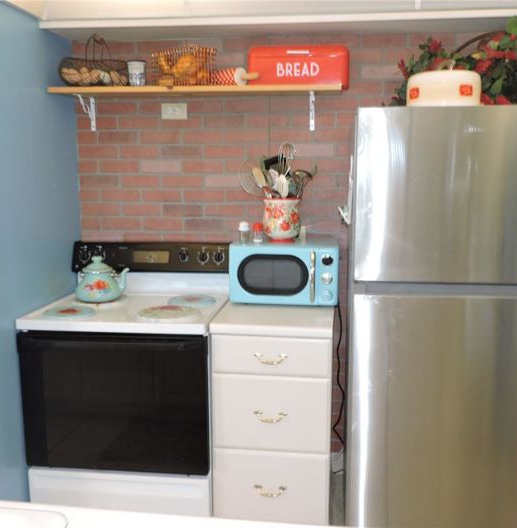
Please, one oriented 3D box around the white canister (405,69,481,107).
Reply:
[{"bbox_3d":[0.675,-0.625,2.224,0.270,0.152,0.270,1,9,7],"label":"white canister"}]

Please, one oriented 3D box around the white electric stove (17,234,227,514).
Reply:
[{"bbox_3d":[-0.540,0.501,2.699,0.757,1.140,0.640,1,8,6],"label":"white electric stove"}]

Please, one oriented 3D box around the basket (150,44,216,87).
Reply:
[{"bbox_3d":[-0.331,-0.864,2.725,0.275,0.160,0.150,3,8,24],"label":"basket"}]

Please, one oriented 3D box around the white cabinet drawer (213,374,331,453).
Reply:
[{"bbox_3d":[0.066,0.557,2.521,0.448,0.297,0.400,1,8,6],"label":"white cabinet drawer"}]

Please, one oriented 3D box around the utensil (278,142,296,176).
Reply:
[{"bbox_3d":[0.108,-0.394,2.705,0.075,0.280,0.075,10,8,5],"label":"utensil"}]

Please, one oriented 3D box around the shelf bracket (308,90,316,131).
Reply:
[{"bbox_3d":[0.237,-0.678,2.700,0.023,0.162,0.200,1,8,6],"label":"shelf bracket"}]

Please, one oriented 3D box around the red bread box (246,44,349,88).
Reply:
[{"bbox_3d":[0.179,-0.861,2.682,0.430,0.172,0.190,1,8,6],"label":"red bread box"}]

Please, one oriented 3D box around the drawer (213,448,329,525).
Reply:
[{"bbox_3d":[0.075,0.829,2.598,0.443,0.300,0.515,1,9,7],"label":"drawer"}]

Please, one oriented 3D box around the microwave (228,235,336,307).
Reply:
[{"bbox_3d":[0.118,0.028,2.671,0.452,0.258,0.345,1,9,7],"label":"microwave"}]

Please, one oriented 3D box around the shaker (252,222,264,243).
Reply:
[{"bbox_3d":[-0.004,-0.134,2.591,0.046,0.087,0.046,1,9,7],"label":"shaker"}]

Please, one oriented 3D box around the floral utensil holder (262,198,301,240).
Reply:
[{"bbox_3d":[0.102,-0.181,2.581,0.166,0.187,0.166,1,9,7],"label":"floral utensil holder"}]

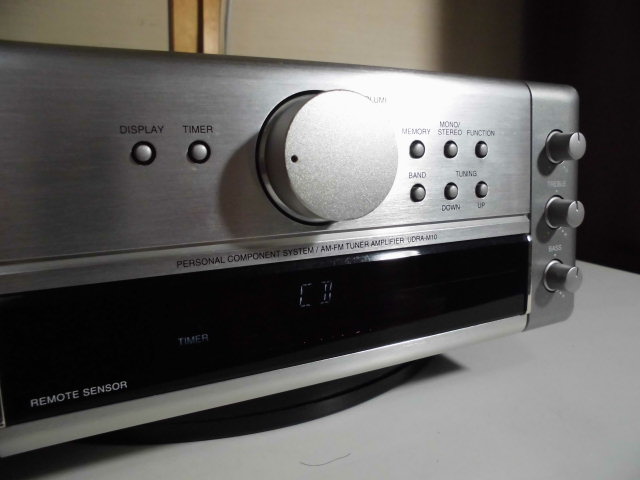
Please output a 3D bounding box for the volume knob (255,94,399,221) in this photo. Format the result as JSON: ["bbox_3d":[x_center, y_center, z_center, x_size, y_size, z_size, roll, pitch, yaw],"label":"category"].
[{"bbox_3d":[0.003,-0.022,0.132,0.037,0.037,0.016,-6,8,-26],"label":"volume knob"}]

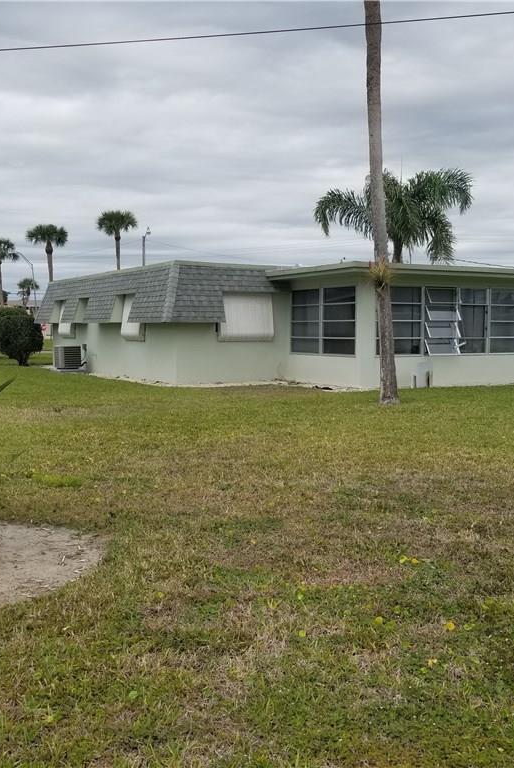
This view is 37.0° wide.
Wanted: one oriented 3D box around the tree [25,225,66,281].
[{"bbox_3d":[-15.601,-7.386,56.591,3.100,8.820,3.100,0,5,0],"label":"tree"}]

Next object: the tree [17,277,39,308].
[{"bbox_3d":[-28.224,-9.627,94.533,2.800,7.240,2.800,0,5,0],"label":"tree"}]

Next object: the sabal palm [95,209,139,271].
[{"bbox_3d":[-11.326,-8.665,61.505,3.100,10.590,3.100,0,5,0],"label":"sabal palm"}]

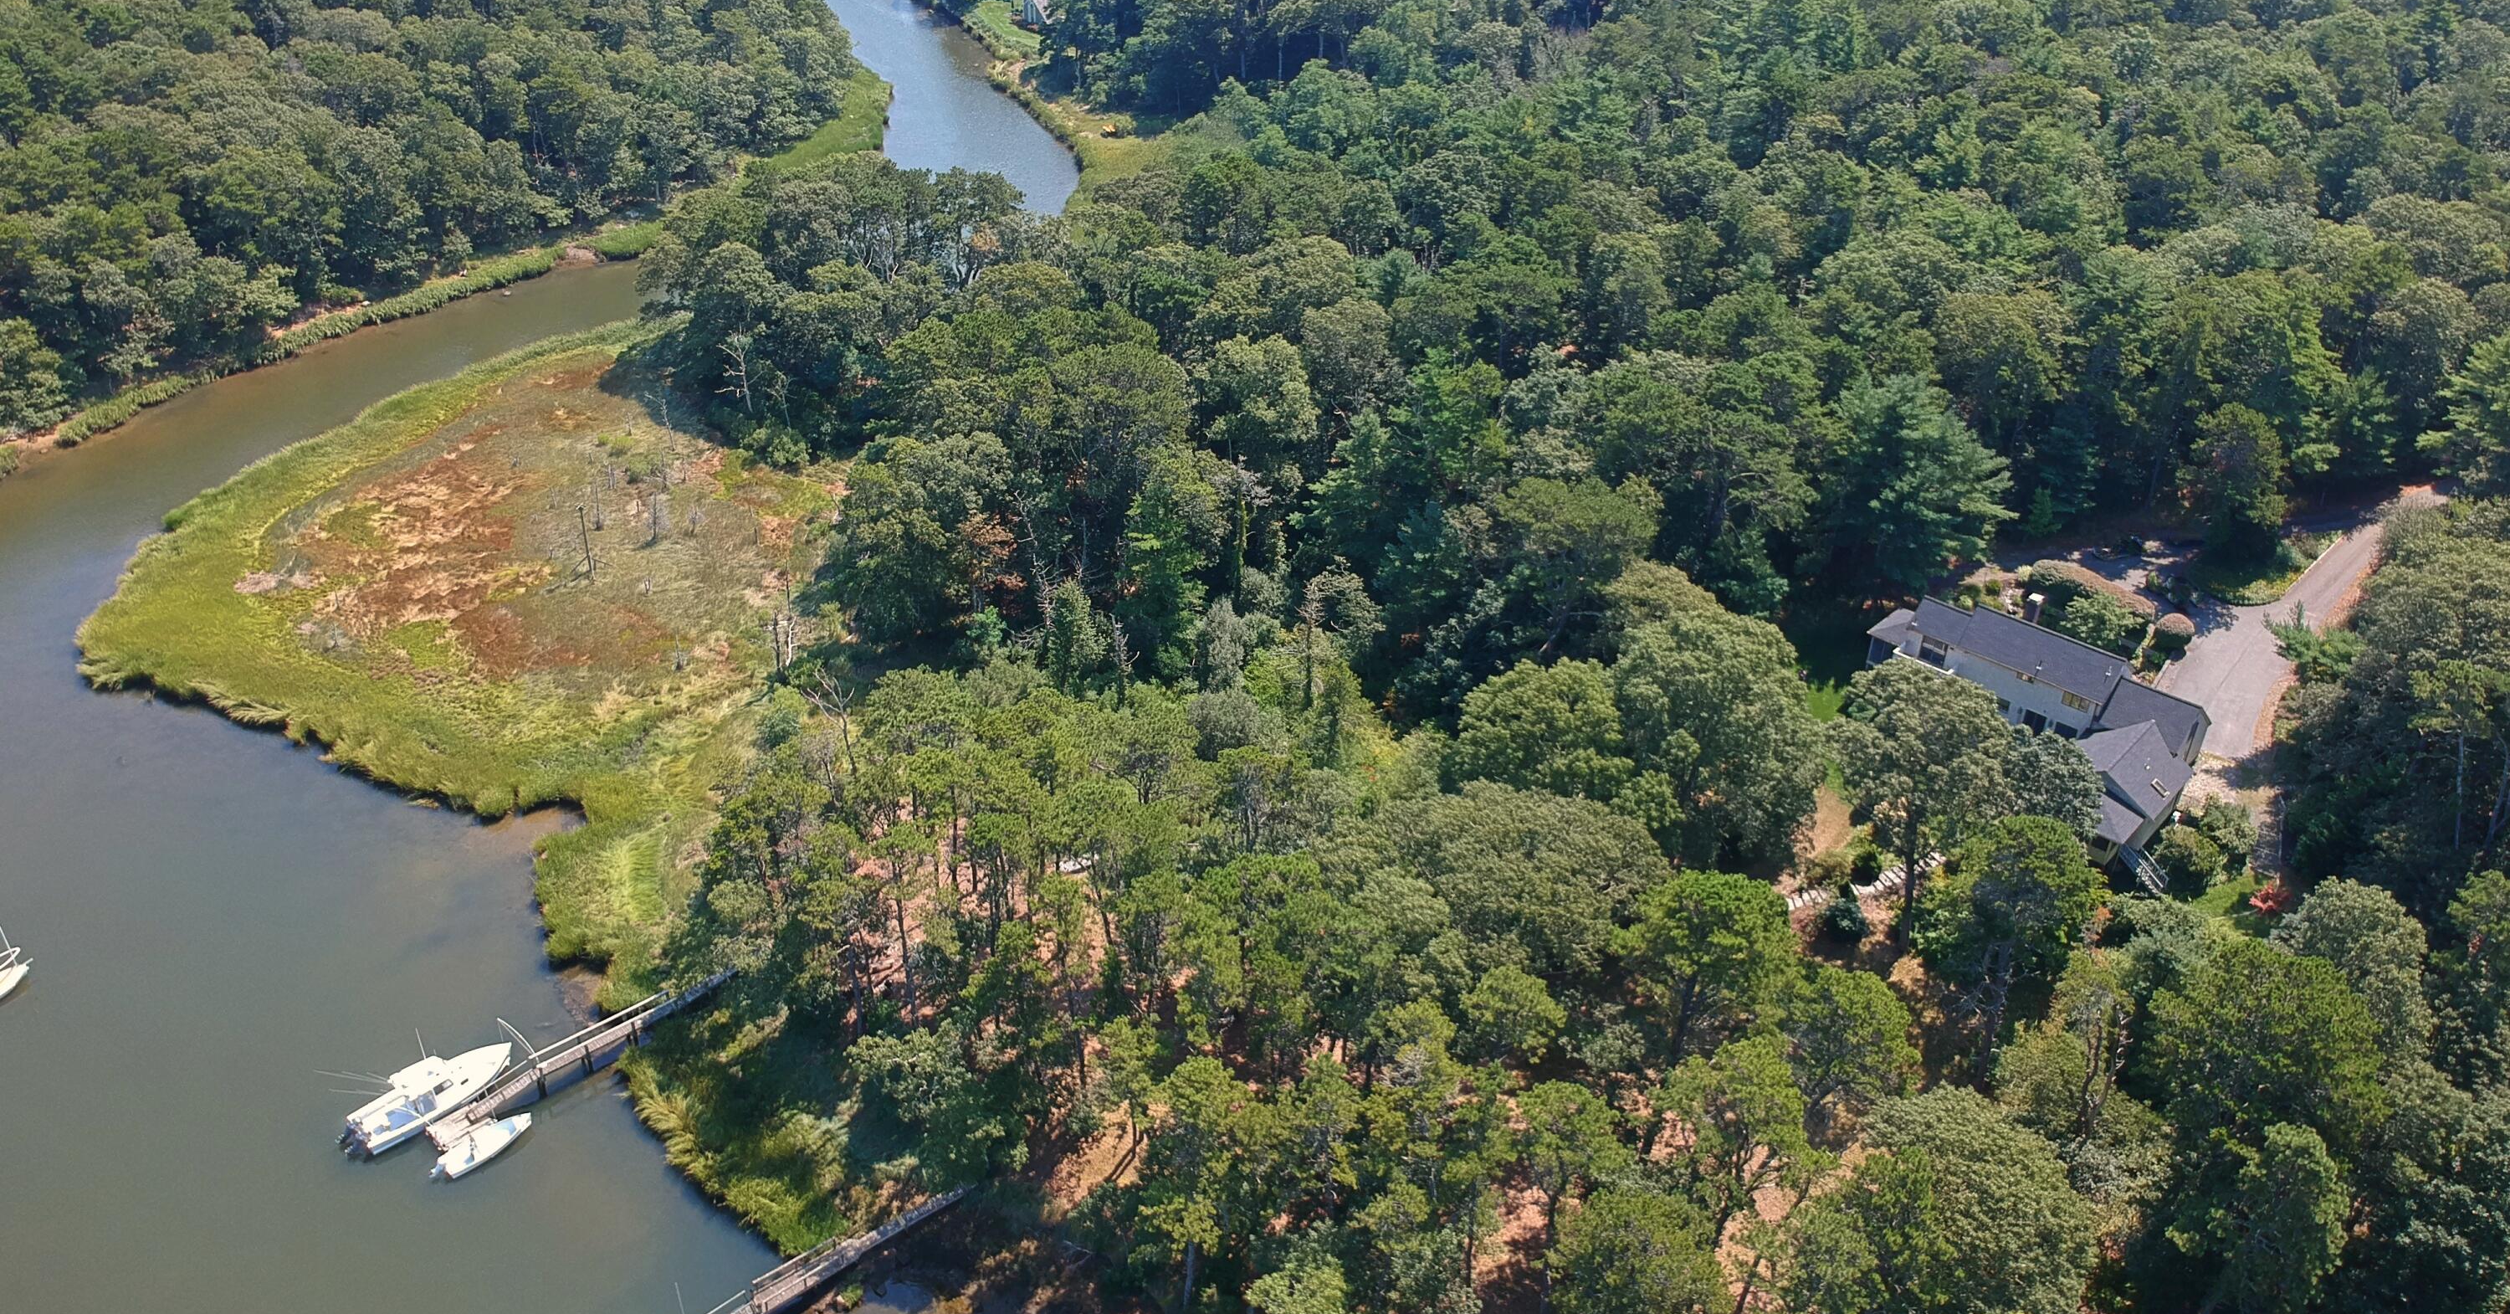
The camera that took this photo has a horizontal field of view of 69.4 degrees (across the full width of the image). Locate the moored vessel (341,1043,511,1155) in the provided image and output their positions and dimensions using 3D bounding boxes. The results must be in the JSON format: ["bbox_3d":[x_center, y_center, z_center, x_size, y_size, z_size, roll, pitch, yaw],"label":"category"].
[{"bbox_3d":[-49.590,26.260,108.990,3.400,3.200,10.600,26,39,36],"label":"moored vessel"}]

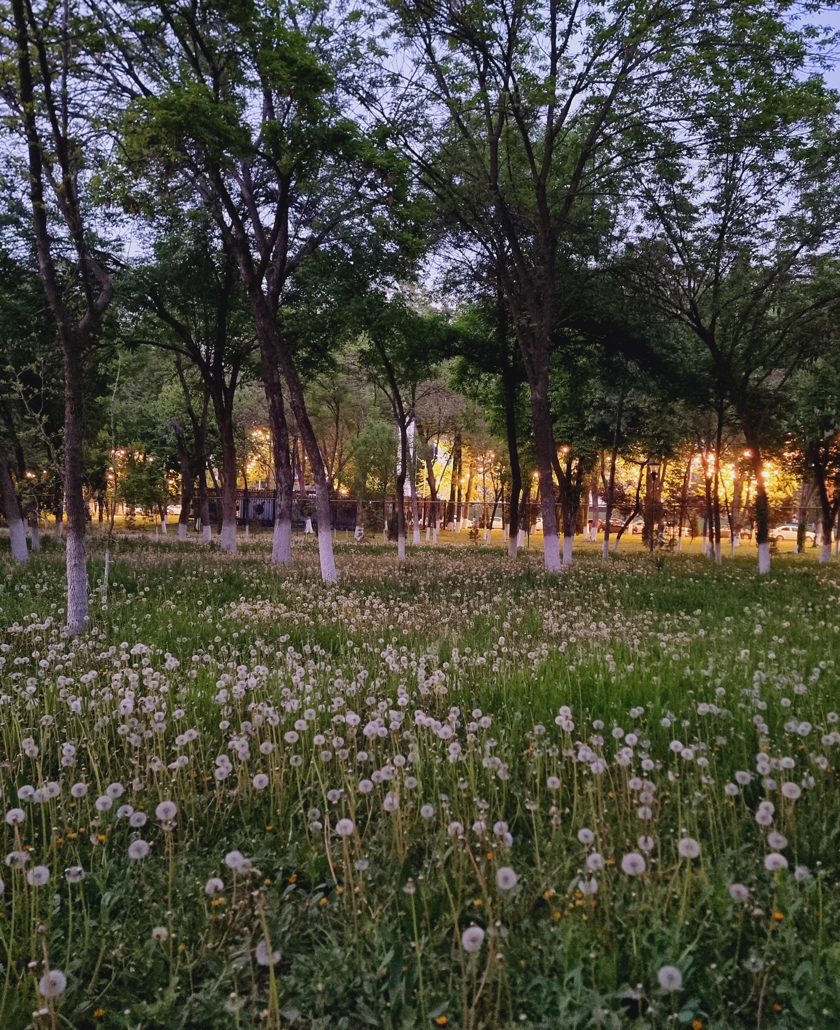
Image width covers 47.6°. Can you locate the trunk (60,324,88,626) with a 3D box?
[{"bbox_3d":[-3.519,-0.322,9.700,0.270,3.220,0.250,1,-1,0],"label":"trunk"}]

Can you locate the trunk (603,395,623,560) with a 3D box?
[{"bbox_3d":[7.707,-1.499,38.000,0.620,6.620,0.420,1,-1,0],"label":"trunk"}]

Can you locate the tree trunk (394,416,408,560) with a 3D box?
[{"bbox_3d":[-0.651,-0.948,33.000,0.380,5.030,0.330,1,-1,0],"label":"tree trunk"}]

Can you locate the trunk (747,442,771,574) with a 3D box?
[{"bbox_3d":[9.557,-0.196,26.800,0.580,3.780,0.450,1,-1,0],"label":"trunk"}]

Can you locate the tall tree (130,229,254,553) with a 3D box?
[{"bbox_3d":[-7.901,-4.295,33.000,4.600,11.340,4.200,1,-1,0],"label":"tall tree"}]

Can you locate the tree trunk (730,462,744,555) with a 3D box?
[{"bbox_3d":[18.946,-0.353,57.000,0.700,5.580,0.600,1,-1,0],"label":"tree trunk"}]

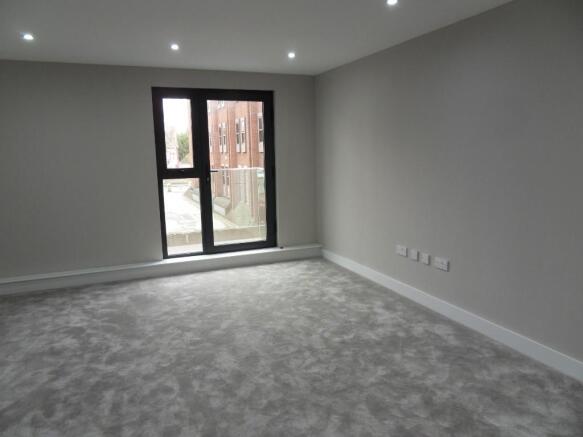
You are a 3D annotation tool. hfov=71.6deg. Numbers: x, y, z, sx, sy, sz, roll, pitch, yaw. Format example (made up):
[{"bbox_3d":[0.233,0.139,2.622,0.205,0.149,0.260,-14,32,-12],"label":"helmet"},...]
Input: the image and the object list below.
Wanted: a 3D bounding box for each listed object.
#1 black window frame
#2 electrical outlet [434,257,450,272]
[{"bbox_3d":[-0.892,-0.554,4.993,1.447,1.995,0.070,-5,10,-20],"label":"black window frame"},{"bbox_3d":[1.267,0.388,3.421,0.014,0.090,0.150,-5,10,-24],"label":"electrical outlet"}]

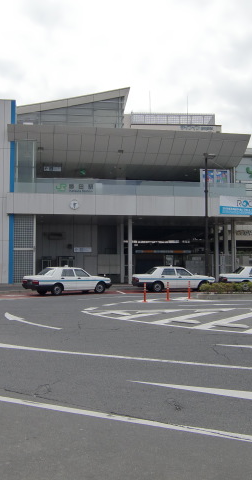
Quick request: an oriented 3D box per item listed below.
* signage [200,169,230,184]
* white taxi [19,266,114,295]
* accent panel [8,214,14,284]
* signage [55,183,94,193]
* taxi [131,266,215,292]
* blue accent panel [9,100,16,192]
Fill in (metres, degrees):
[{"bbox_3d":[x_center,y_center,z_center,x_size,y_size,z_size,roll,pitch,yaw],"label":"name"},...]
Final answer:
[{"bbox_3d":[6.963,-4.853,40.276,2.300,1.390,0.150,1,-3,-5],"label":"signage"},{"bbox_3d":[-3.048,2.157,27.929,4.690,1.500,1.700,2,-3,-36],"label":"white taxi"},{"bbox_3d":[-7.963,0.653,36.007,0.340,4.870,0.200,1,-3,-5],"label":"accent panel"},{"bbox_3d":[-3.551,-3.599,35.909,2.680,0.640,0.080,1,-3,-5],"label":"signage"},{"bbox_3d":[2.826,2.269,30.127,4.690,1.450,1.700,0,-3,-12],"label":"taxi"},{"bbox_3d":[-8.567,-7.110,39.179,0.380,7.069,0.250,0,-3,-9],"label":"blue accent panel"}]

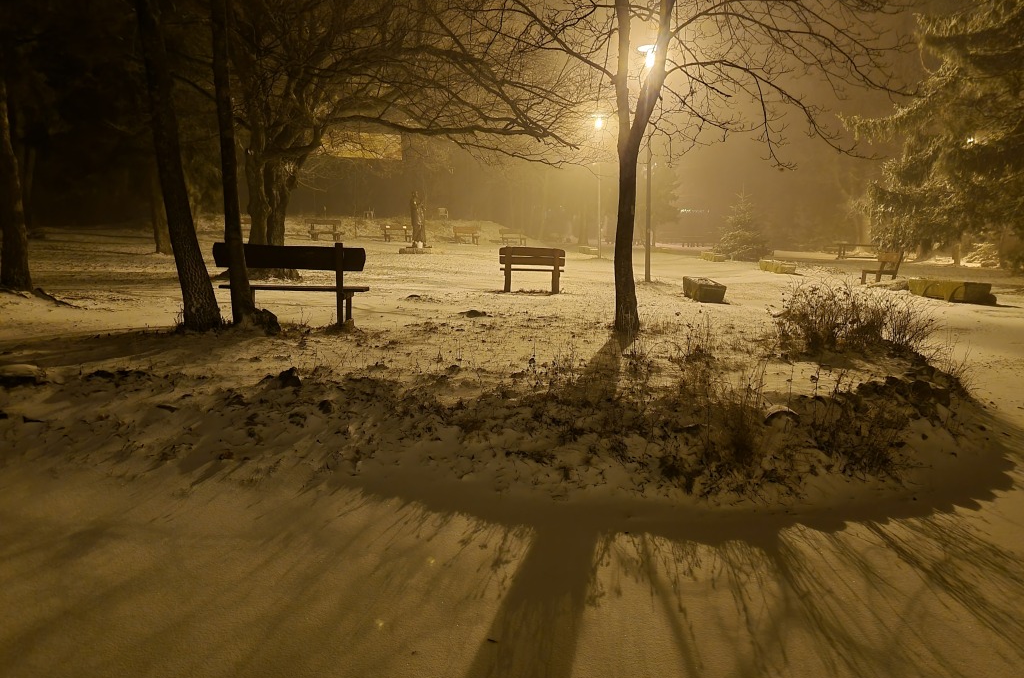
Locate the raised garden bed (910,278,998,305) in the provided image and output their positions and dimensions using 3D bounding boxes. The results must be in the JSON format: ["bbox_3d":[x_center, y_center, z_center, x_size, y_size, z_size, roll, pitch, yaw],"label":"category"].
[{"bbox_3d":[9.433,-1.076,16.566,0.550,0.410,2.000,0,8,-1],"label":"raised garden bed"}]

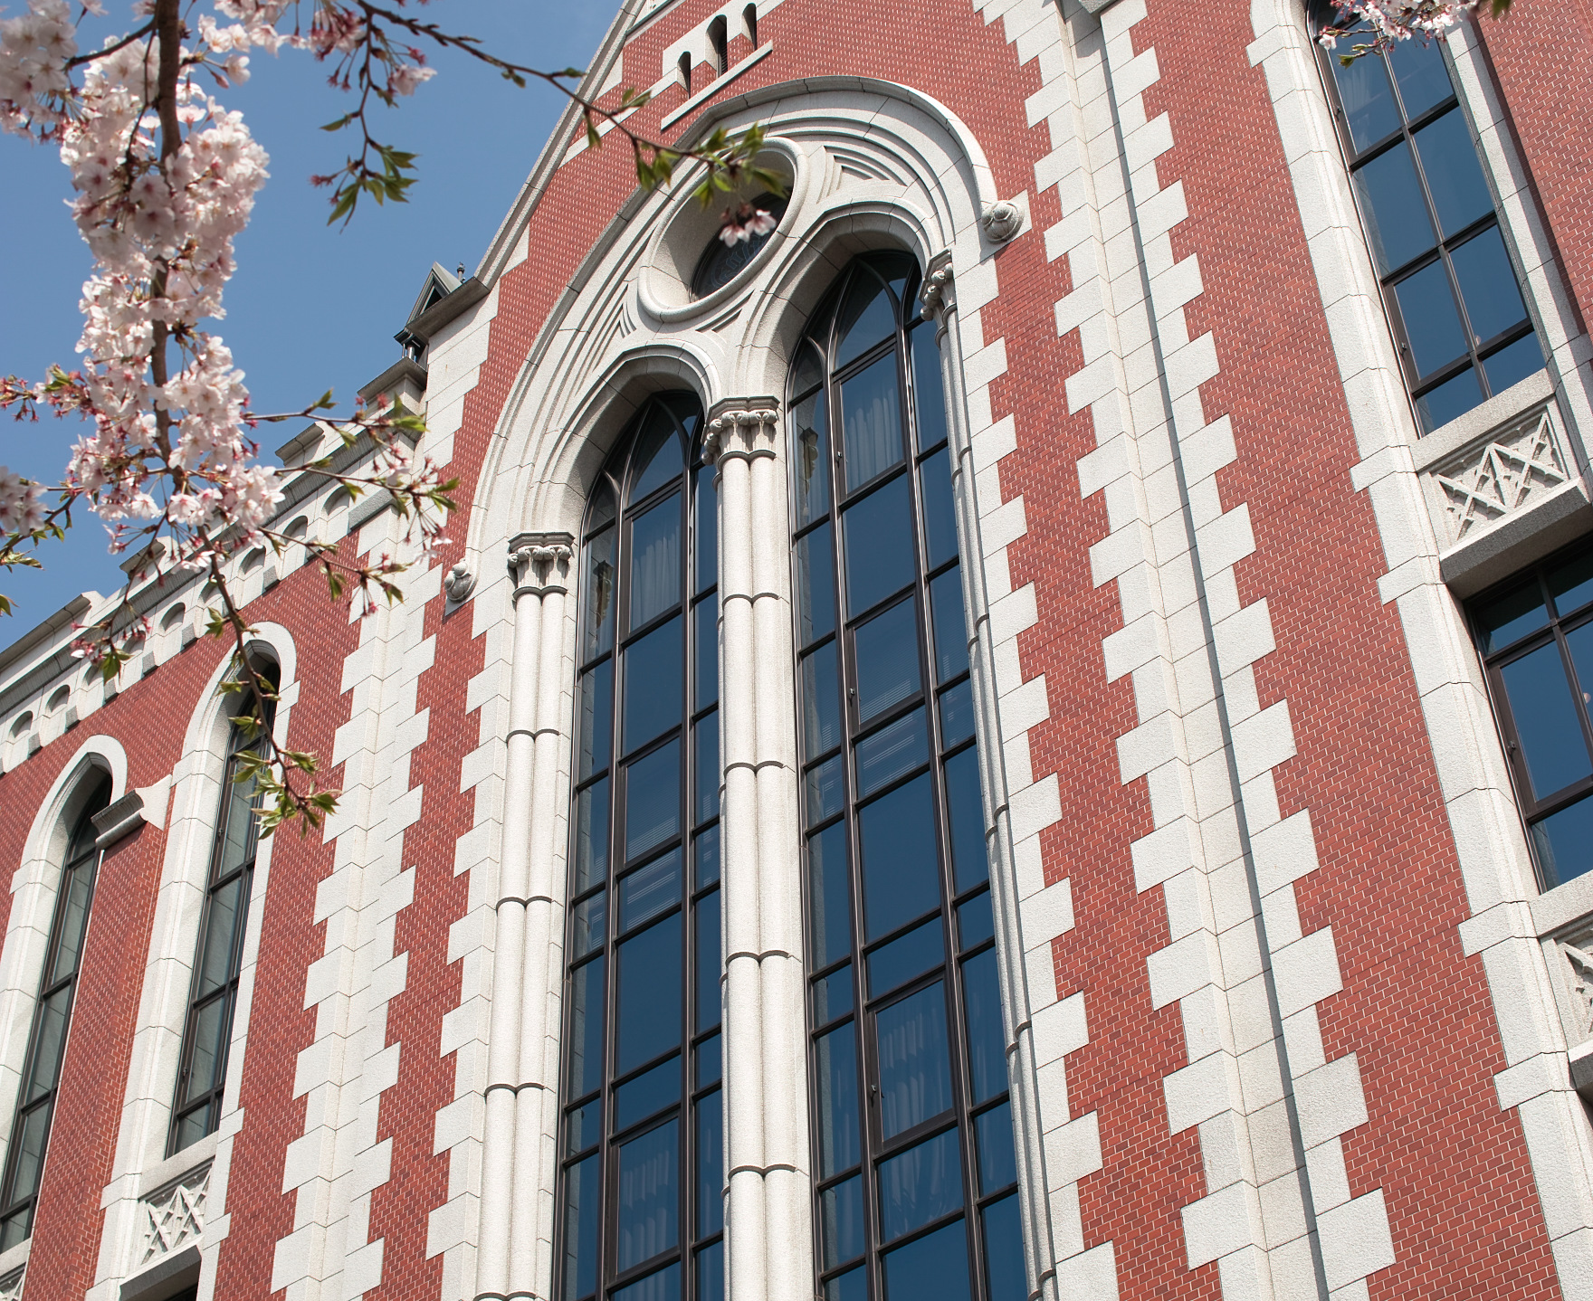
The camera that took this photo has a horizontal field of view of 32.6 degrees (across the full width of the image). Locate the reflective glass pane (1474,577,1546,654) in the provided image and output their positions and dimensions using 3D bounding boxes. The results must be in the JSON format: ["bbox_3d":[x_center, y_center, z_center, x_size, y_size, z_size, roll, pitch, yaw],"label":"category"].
[{"bbox_3d":[5.182,-0.252,19.818,0.538,0.568,0.050,-31,-50,27],"label":"reflective glass pane"}]

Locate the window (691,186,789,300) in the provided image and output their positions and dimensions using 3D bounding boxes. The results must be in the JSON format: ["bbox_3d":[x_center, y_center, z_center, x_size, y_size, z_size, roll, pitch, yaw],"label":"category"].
[{"bbox_3d":[-0.510,-4.432,30.404,1.853,1.853,0.149,-31,-50,27],"label":"window"}]

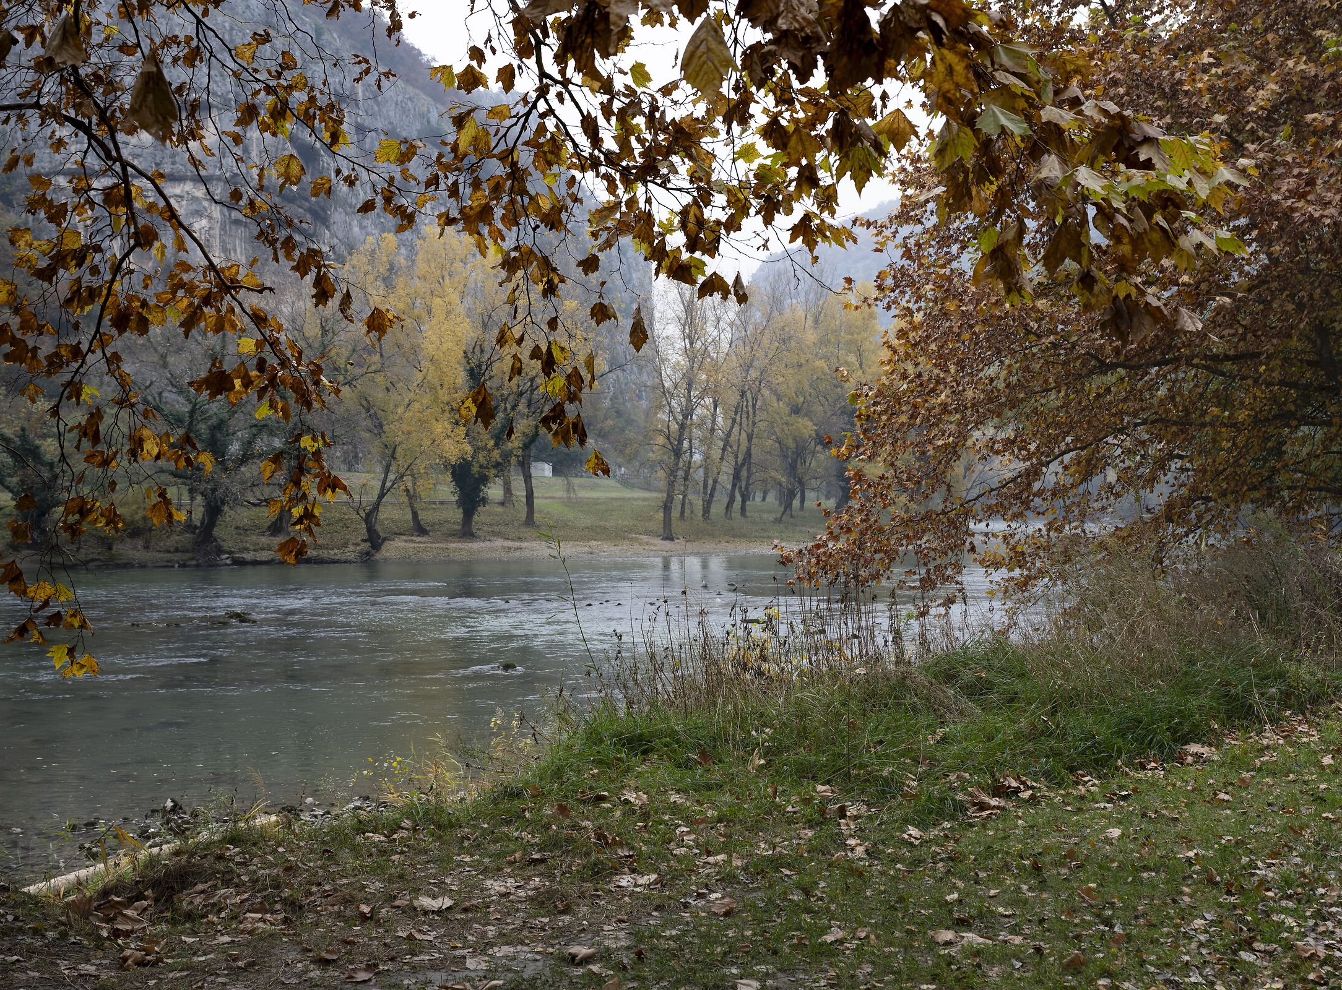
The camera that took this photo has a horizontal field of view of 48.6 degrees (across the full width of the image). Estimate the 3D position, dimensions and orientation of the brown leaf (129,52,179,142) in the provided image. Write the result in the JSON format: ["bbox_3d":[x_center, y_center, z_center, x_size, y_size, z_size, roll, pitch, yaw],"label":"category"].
[{"bbox_3d":[-1.044,-0.804,3.000,0.103,0.183,0.045,0,0,-19],"label":"brown leaf"}]

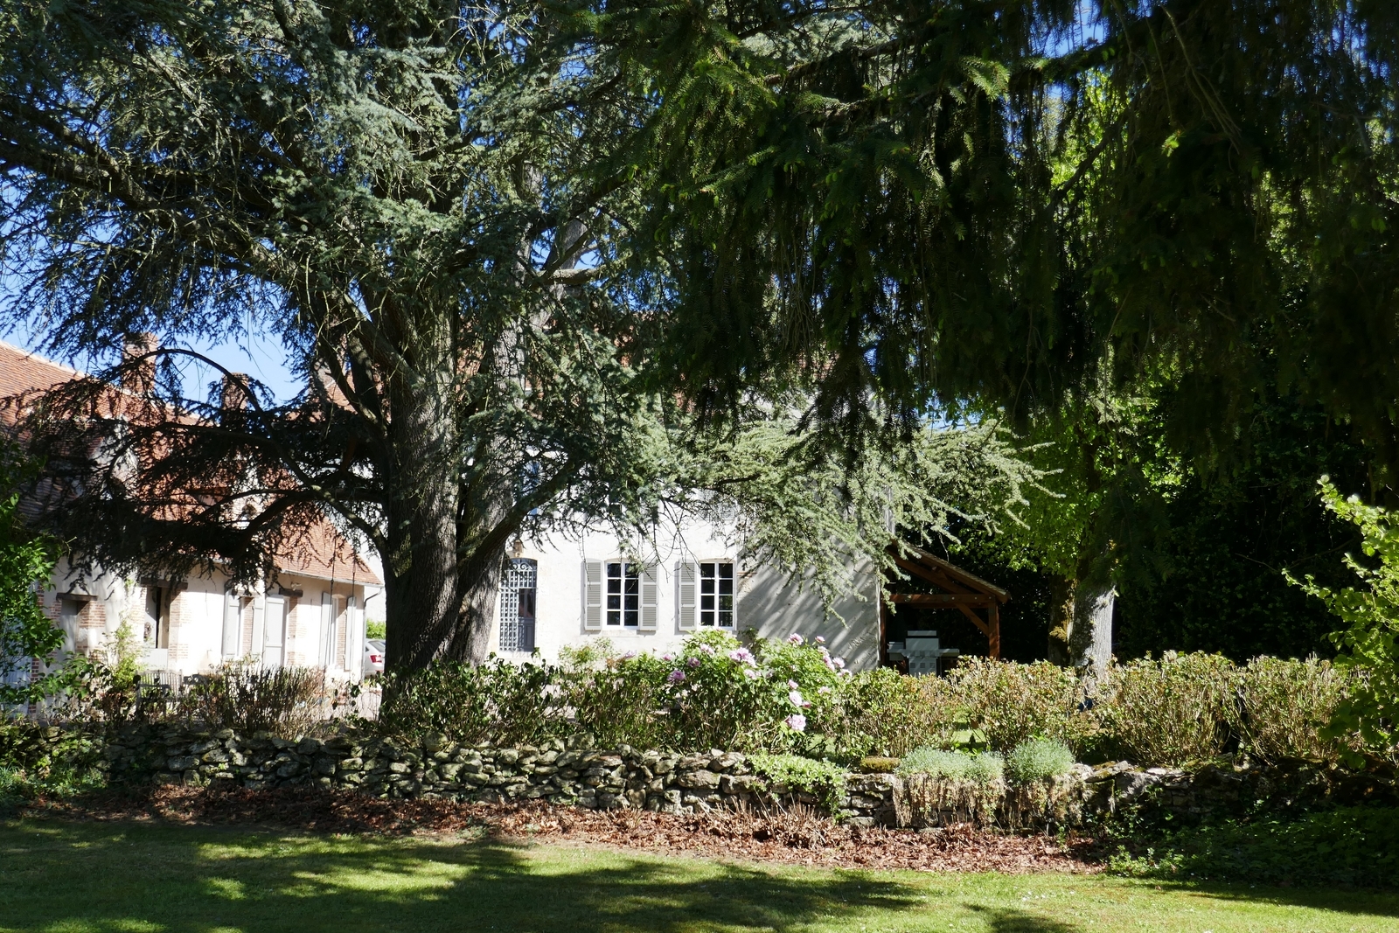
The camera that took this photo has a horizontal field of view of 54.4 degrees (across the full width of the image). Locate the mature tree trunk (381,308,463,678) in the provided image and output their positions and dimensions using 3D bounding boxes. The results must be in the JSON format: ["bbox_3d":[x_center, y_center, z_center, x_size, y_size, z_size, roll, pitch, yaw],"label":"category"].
[{"bbox_3d":[-3.669,0.663,18.317,1.080,5.475,1.080,2,-8,-11],"label":"mature tree trunk"}]

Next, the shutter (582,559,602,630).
[{"bbox_3d":[-3.131,3.786,40.120,0.513,2.059,0.060,0,-8,5],"label":"shutter"}]

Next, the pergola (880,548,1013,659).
[{"bbox_3d":[5.110,3.375,28.865,2.556,3.207,3.500,0,-8,6],"label":"pergola"}]

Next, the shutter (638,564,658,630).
[{"bbox_3d":[-1.472,3.775,39.976,0.514,2.058,0.060,0,-8,5],"label":"shutter"}]

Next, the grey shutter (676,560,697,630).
[{"bbox_3d":[-0.352,3.769,39.879,0.513,2.059,0.060,0,-8,5],"label":"grey shutter"}]

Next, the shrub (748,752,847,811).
[{"bbox_3d":[0.933,2.968,12.900,0.950,0.560,0.550,-1,-8,12],"label":"shrub"}]

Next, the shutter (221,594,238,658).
[{"bbox_3d":[-10.164,3.399,29.500,0.050,1.419,0.600,0,-8,6],"label":"shutter"}]

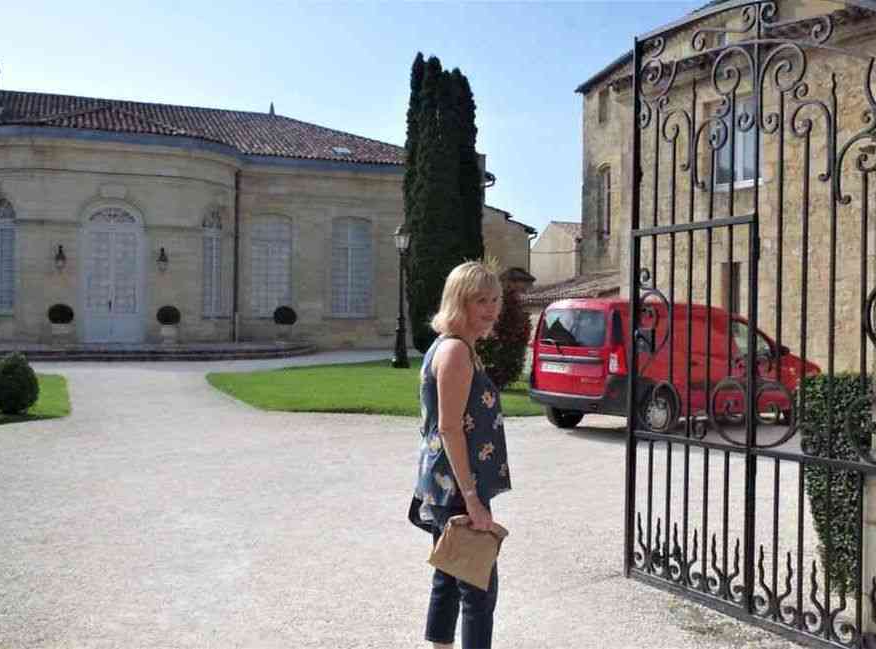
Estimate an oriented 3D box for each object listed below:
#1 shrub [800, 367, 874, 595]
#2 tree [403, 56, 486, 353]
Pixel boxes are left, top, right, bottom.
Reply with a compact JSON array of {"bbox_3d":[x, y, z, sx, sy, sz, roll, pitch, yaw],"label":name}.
[{"bbox_3d":[2.077,0.840,4.820,0.390,1.180,0.400,1,1,0],"label":"shrub"},{"bbox_3d":[0.238,-3.791,29.300,2.600,9.450,2.500,1,1,0],"label":"tree"}]

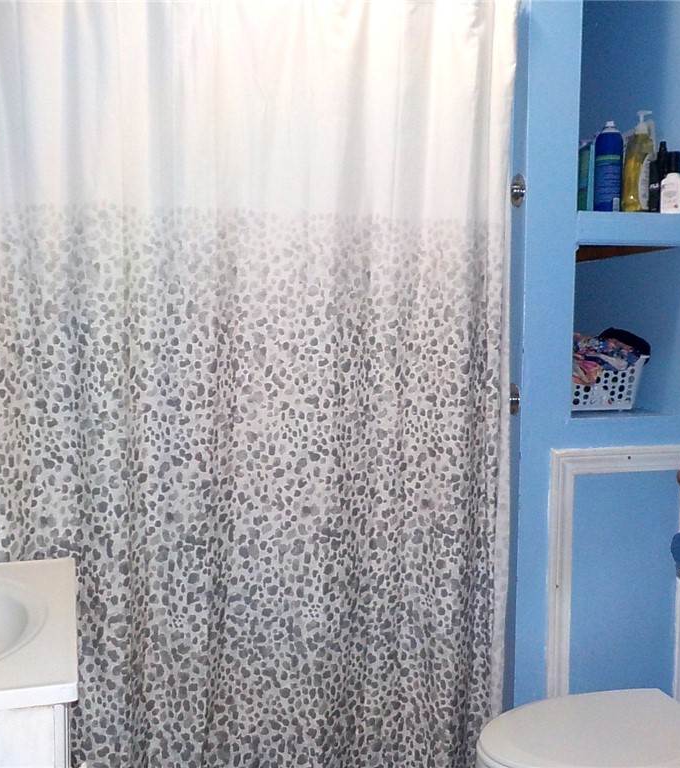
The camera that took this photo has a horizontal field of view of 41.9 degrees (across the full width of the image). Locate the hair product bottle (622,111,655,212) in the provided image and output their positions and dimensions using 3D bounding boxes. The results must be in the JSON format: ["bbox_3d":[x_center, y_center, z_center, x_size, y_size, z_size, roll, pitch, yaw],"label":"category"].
[{"bbox_3d":[0.700,-0.517,2.089,0.066,0.243,0.053,-3,6,-32],"label":"hair product bottle"}]

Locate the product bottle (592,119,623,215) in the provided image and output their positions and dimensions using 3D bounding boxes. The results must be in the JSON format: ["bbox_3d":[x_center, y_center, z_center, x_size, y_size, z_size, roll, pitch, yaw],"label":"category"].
[{"bbox_3d":[0.623,-0.501,2.061,0.065,0.214,0.065,2,5,18],"label":"product bottle"}]

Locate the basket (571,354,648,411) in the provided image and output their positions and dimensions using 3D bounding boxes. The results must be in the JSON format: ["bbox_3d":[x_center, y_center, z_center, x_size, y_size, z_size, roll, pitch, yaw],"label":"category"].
[{"bbox_3d":[0.625,-0.012,2.312,0.252,0.136,0.230,-1,5,-10],"label":"basket"}]

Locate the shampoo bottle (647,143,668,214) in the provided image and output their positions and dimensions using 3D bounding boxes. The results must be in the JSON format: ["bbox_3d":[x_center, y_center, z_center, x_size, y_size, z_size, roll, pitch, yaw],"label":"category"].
[{"bbox_3d":[0.763,-0.489,2.121,0.052,0.180,0.042,1,5,3],"label":"shampoo bottle"}]

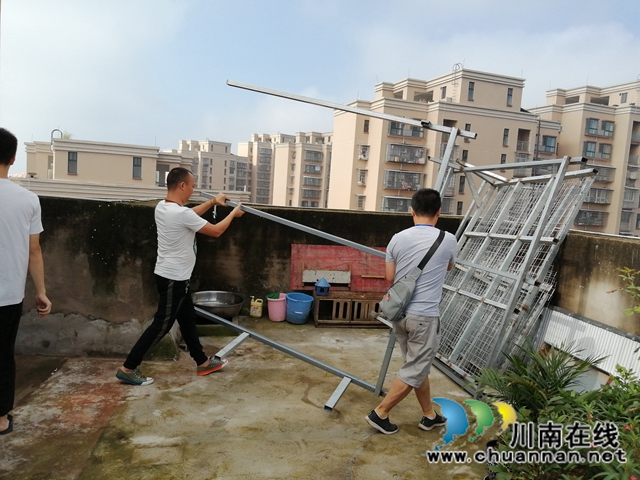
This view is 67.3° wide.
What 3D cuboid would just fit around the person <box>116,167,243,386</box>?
[{"bbox_3d":[-1.055,0.267,3.650,0.930,1.650,0.520,2,6,-15],"label":"person"}]

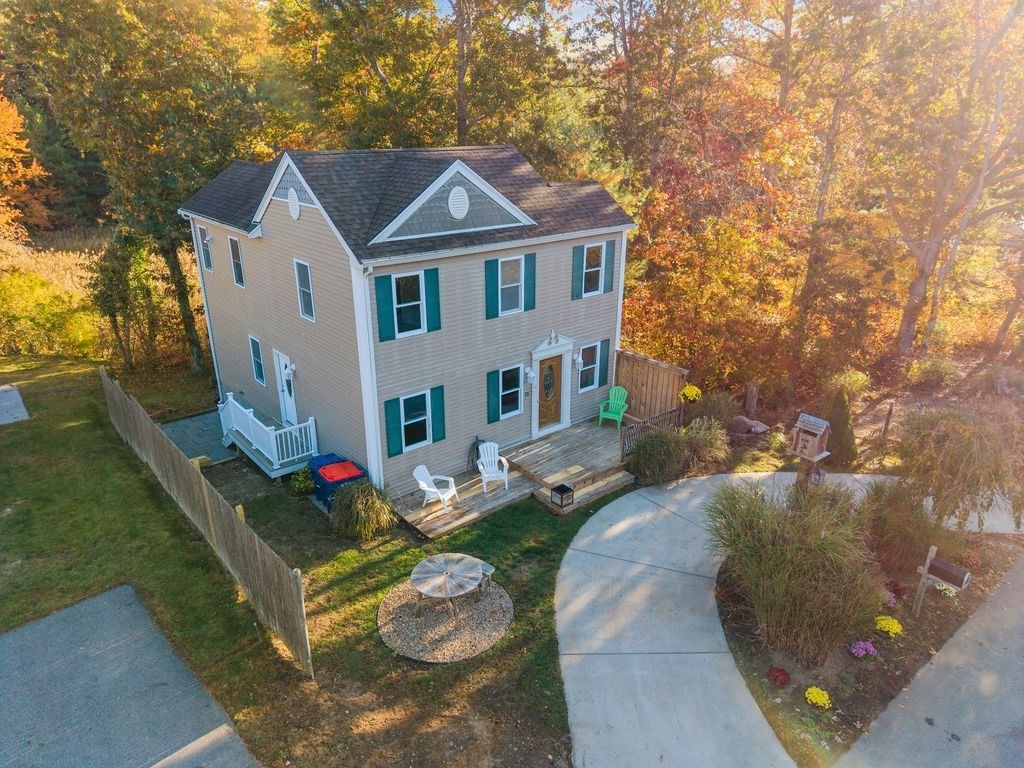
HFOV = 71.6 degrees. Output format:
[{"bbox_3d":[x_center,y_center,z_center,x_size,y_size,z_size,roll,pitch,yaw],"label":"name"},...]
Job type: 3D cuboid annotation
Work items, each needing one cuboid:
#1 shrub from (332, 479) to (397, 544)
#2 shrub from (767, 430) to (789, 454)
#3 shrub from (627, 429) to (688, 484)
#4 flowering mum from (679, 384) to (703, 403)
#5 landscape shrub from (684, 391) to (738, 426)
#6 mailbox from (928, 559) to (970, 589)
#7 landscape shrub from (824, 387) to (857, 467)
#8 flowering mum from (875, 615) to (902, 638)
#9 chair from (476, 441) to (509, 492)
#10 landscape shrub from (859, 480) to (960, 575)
[{"bbox_3d":[-3.279,2.698,15.648,1.420,1.220,1.420,0,21,0],"label":"shrub"},{"bbox_3d":[7.224,1.576,19.300,0.560,0.600,0.560,-17,27,-37],"label":"shrub"},{"bbox_3d":[3.602,1.789,17.611,1.502,1.244,1.502,0,21,0],"label":"shrub"},{"bbox_3d":[4.770,0.250,18.970,0.620,0.460,0.620,0,21,0],"label":"flowering mum"},{"bbox_3d":[5.773,0.774,20.574,1.504,1.031,1.504,-16,26,-37],"label":"landscape shrub"},{"bbox_3d":[7.652,3.303,12.442,0.240,0.280,0.560,-16,26,-37],"label":"mailbox"},{"bbox_3d":[8.670,1.038,18.420,0.800,2.086,0.800,-16,26,-37],"label":"landscape shrub"},{"bbox_3d":[6.607,4.255,12.463,0.430,0.320,0.430,-16,26,-37],"label":"flowering mum"},{"bbox_3d":[-0.453,1.991,17.047,0.740,0.920,0.820,-5,21,-13],"label":"chair"},{"bbox_3d":[8.171,2.846,14.572,1.840,1.680,1.840,-17,27,-37],"label":"landscape shrub"}]

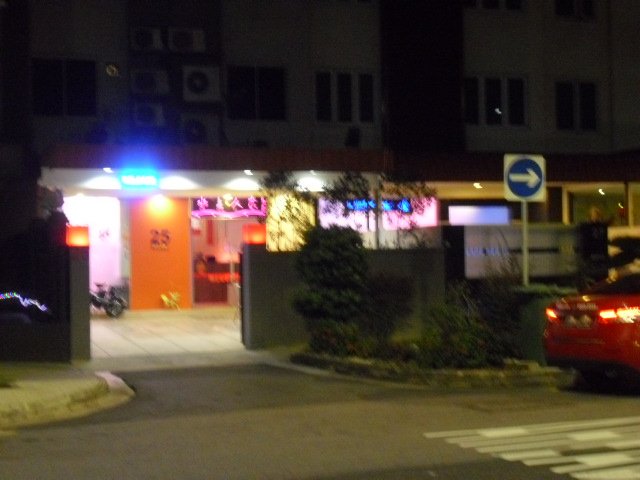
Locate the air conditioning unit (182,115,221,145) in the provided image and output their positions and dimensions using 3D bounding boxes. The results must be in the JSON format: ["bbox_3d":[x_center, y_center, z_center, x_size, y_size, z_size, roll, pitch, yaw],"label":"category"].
[{"bbox_3d":[-2.701,-2.452,27.163,0.870,0.790,0.330,-1,0,-20],"label":"air conditioning unit"}]

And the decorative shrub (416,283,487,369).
[{"bbox_3d":[1.742,1.124,15.800,0.920,1.080,0.900,-1,0,-19],"label":"decorative shrub"}]

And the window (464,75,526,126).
[{"bbox_3d":[4.933,-3.906,33.772,1.931,1.407,0.130,-1,0,-19],"label":"window"}]

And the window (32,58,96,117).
[{"bbox_3d":[-6.334,-3.789,29.827,1.567,1.399,0.130,-1,0,-19],"label":"window"}]

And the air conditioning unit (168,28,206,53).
[{"bbox_3d":[-3.390,-5.095,30.714,0.882,0.607,0.330,-1,0,-19],"label":"air conditioning unit"}]

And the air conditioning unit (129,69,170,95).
[{"bbox_3d":[-3.776,-3.509,26.772,0.870,0.570,0.310,-1,0,-20],"label":"air conditioning unit"}]

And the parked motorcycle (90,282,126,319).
[{"bbox_3d":[-5.500,1.410,28.900,1.700,0.960,0.650,-1,0,12],"label":"parked motorcycle"}]

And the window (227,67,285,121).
[{"bbox_3d":[-1.643,-3.841,31.469,1.581,1.389,0.130,-1,0,-19],"label":"window"}]

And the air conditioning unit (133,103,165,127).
[{"bbox_3d":[-3.807,-2.794,26.756,0.710,0.500,0.290,-1,0,-20],"label":"air conditioning unit"}]

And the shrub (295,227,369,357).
[{"bbox_3d":[0.156,0.752,17.900,1.080,1.880,1.080,-1,0,0],"label":"shrub"}]

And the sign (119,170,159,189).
[{"bbox_3d":[-4.390,-1.476,29.209,0.966,0.450,0.130,-1,0,-19],"label":"sign"}]

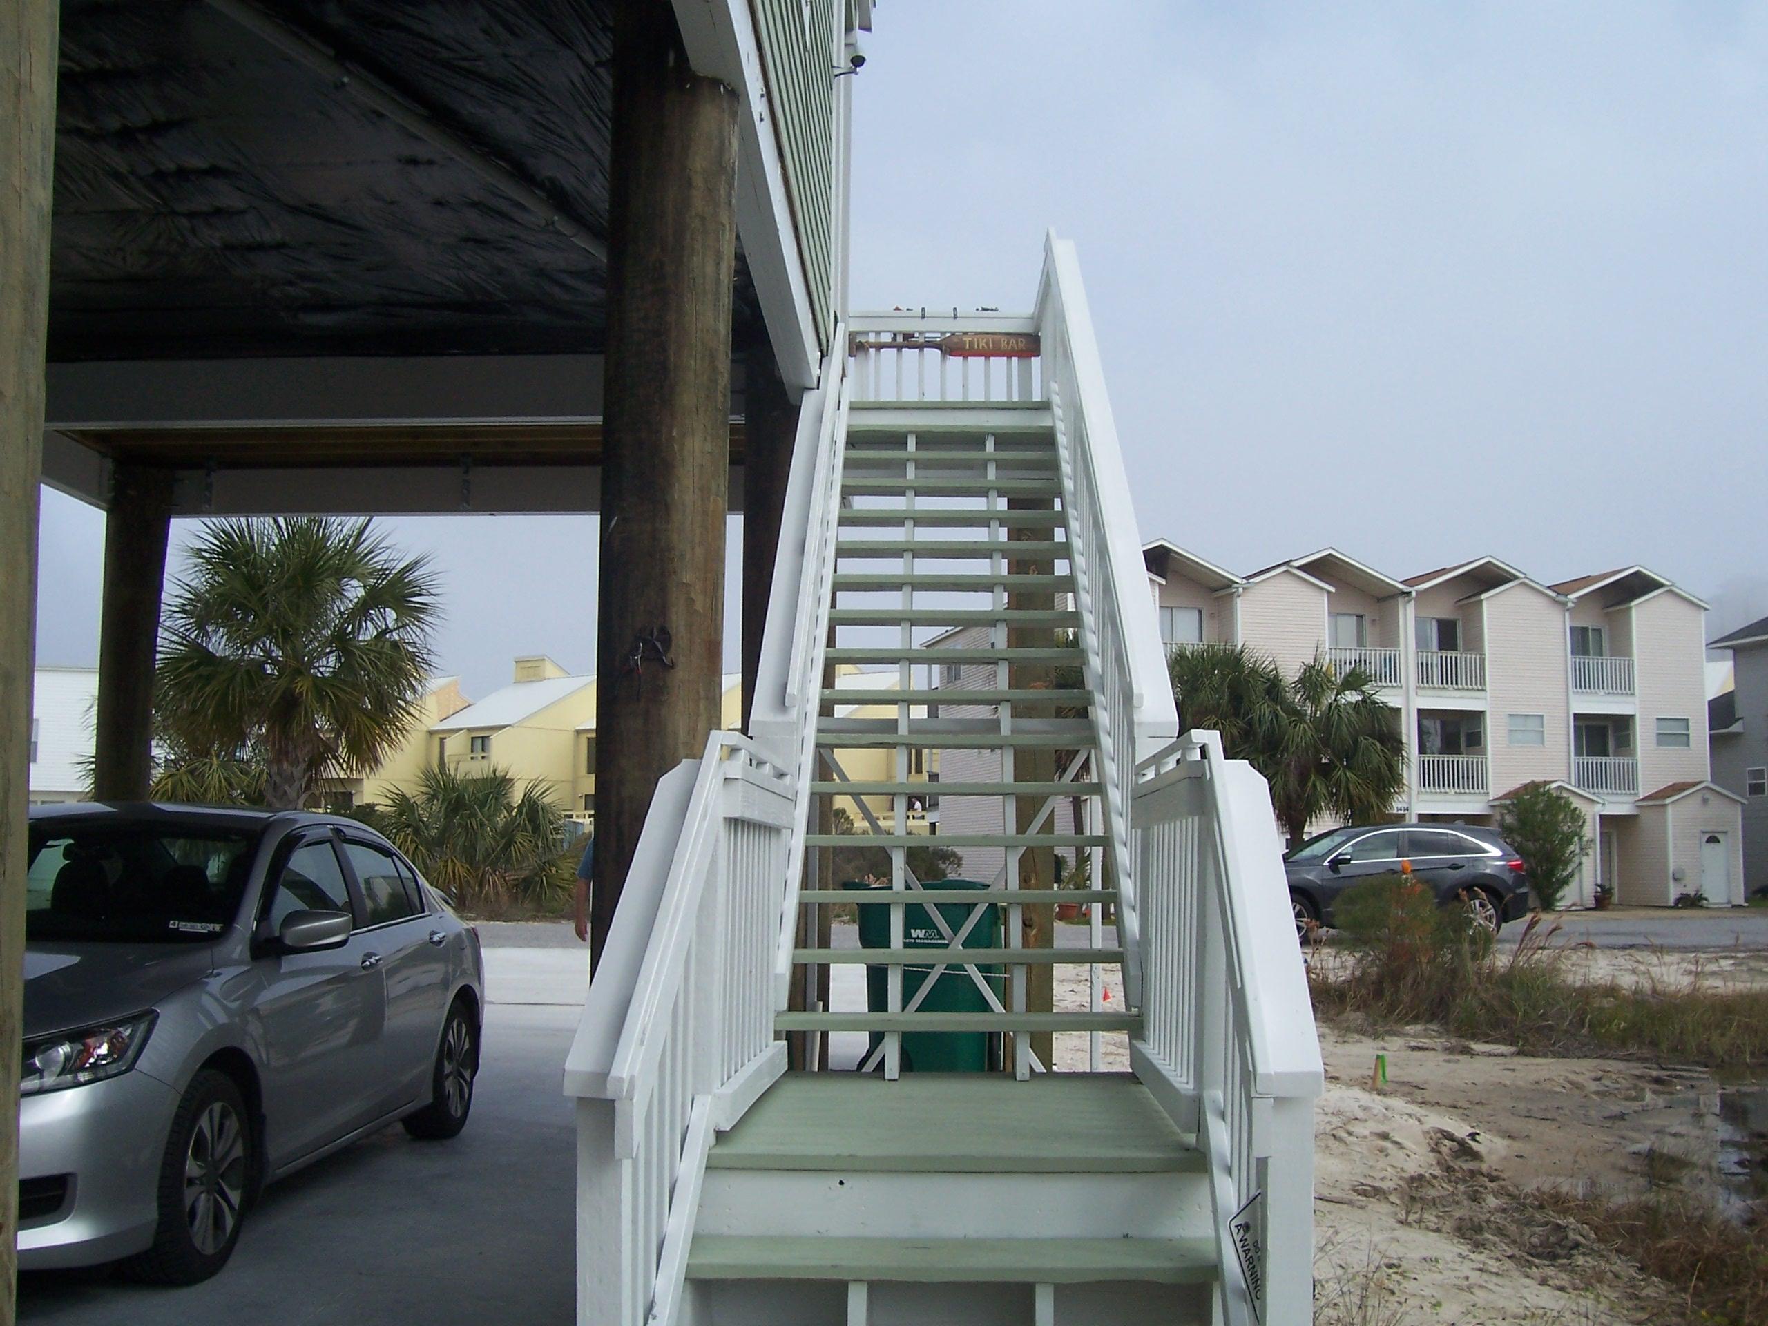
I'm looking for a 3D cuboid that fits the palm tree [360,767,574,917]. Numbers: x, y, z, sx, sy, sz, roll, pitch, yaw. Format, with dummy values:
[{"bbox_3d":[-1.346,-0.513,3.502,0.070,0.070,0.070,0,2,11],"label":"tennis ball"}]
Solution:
[{"bbox_3d":[-7.700,3.236,32.000,4.000,2.750,3.500,0,-5,0],"label":"palm tree"}]

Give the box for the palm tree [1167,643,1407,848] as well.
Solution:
[{"bbox_3d":[7.671,2.181,33.200,4.700,5.100,4.200,0,-5,0],"label":"palm tree"}]

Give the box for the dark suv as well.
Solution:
[{"bbox_3d":[6.810,3.116,24.750,4.660,1.660,1.880,0,-5,-5],"label":"dark suv"}]

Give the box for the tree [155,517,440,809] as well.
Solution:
[{"bbox_3d":[-7.923,0.845,23.300,3.850,5.900,3.800,0,-5,0],"label":"tree"}]

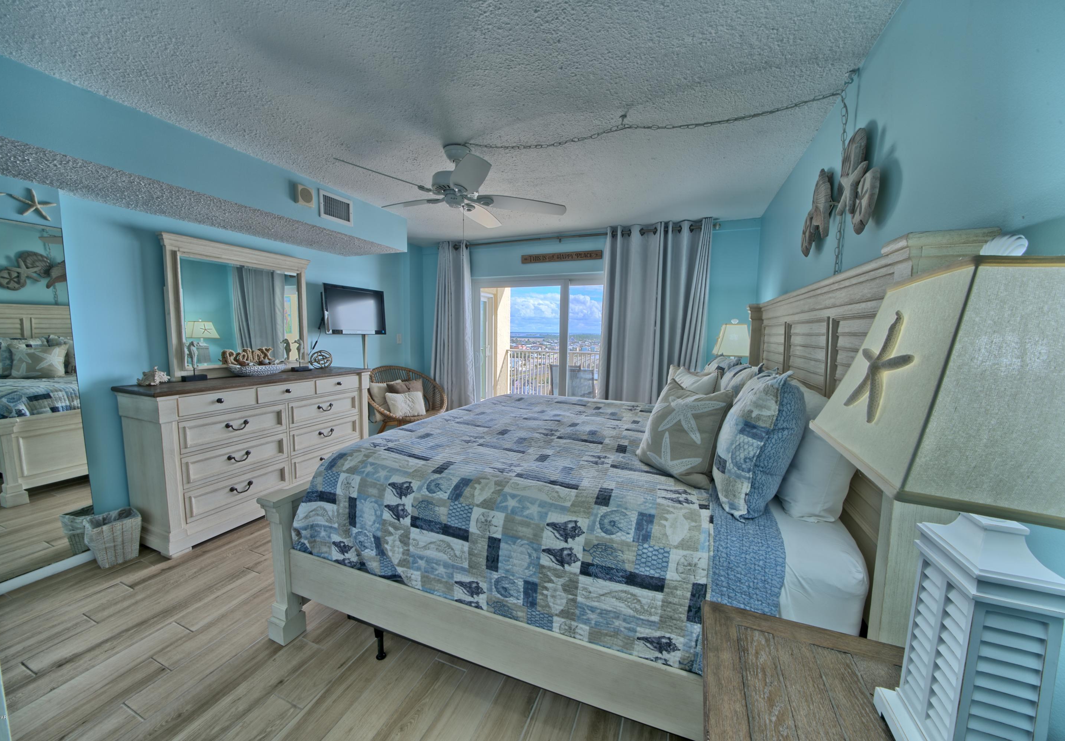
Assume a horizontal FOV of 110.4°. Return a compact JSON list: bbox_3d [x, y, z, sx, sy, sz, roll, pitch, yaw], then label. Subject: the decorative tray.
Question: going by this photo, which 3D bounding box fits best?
[{"bbox_3d":[-2.136,0.002,2.905,0.232,0.101,0.413,3,6,22],"label":"decorative tray"}]

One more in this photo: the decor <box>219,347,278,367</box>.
[{"bbox_3d":[-2.187,-0.111,2.871,0.081,0.126,0.373,3,6,22],"label":"decor"}]

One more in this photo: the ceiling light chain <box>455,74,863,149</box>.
[{"bbox_3d":[0.496,-1.265,1.914,1.900,0.130,0.060,3,6,22],"label":"ceiling light chain"}]

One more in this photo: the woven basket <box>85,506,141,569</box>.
[{"bbox_3d":[-2.555,1.036,2.265,0.235,0.250,0.205,4,7,34],"label":"woven basket"}]

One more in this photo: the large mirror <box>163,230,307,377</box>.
[{"bbox_3d":[-2.266,-0.464,2.994,0.070,0.997,1.037,3,6,22],"label":"large mirror"}]

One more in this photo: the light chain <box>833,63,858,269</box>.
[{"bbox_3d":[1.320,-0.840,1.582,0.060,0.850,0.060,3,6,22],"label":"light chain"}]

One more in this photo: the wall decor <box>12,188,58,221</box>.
[{"bbox_3d":[-2.661,-0.892,1.984,0.025,0.151,0.151,3,6,22],"label":"wall decor"}]

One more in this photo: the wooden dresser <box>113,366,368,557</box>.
[{"bbox_3d":[-2.103,0.558,3.016,0.473,1.017,1.586,3,6,22],"label":"wooden dresser"}]

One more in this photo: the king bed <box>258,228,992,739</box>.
[{"bbox_3d":[0.227,0.379,2.161,2.260,1.606,2.080,3,6,22],"label":"king bed"}]

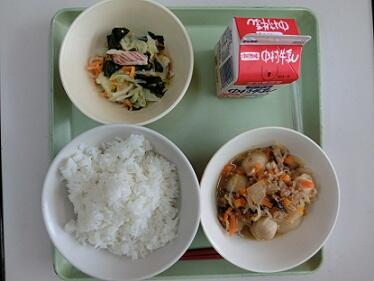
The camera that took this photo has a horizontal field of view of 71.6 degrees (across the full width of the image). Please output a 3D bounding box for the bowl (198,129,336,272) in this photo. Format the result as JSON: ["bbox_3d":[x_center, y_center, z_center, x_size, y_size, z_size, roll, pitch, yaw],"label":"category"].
[{"bbox_3d":[0.082,0.059,0.287,0.143,0.054,0.143,0,90,-2],"label":"bowl"}]

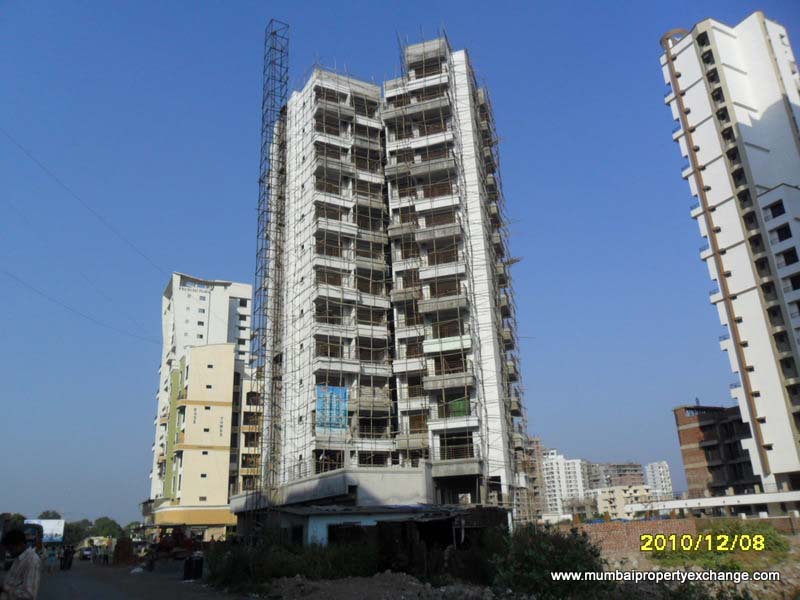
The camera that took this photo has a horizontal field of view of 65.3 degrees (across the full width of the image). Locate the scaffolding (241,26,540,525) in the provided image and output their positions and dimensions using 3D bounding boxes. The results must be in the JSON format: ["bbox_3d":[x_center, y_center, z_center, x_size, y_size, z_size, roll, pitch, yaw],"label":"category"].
[{"bbox_3d":[-1.345,-0.932,55.808,21.500,43.000,16.000,-2,-19,-3],"label":"scaffolding"}]

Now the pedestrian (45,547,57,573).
[{"bbox_3d":[-20.792,15.545,37.389,0.500,1.630,0.350,7,-22,-26],"label":"pedestrian"}]

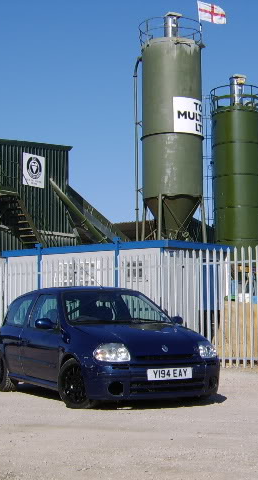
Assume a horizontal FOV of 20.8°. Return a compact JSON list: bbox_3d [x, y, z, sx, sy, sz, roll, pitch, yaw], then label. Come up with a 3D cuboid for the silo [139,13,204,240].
[{"bbox_3d":[2.153,-3.484,34.834,3.000,16.102,3.000,-1,-6,4],"label":"silo"}]

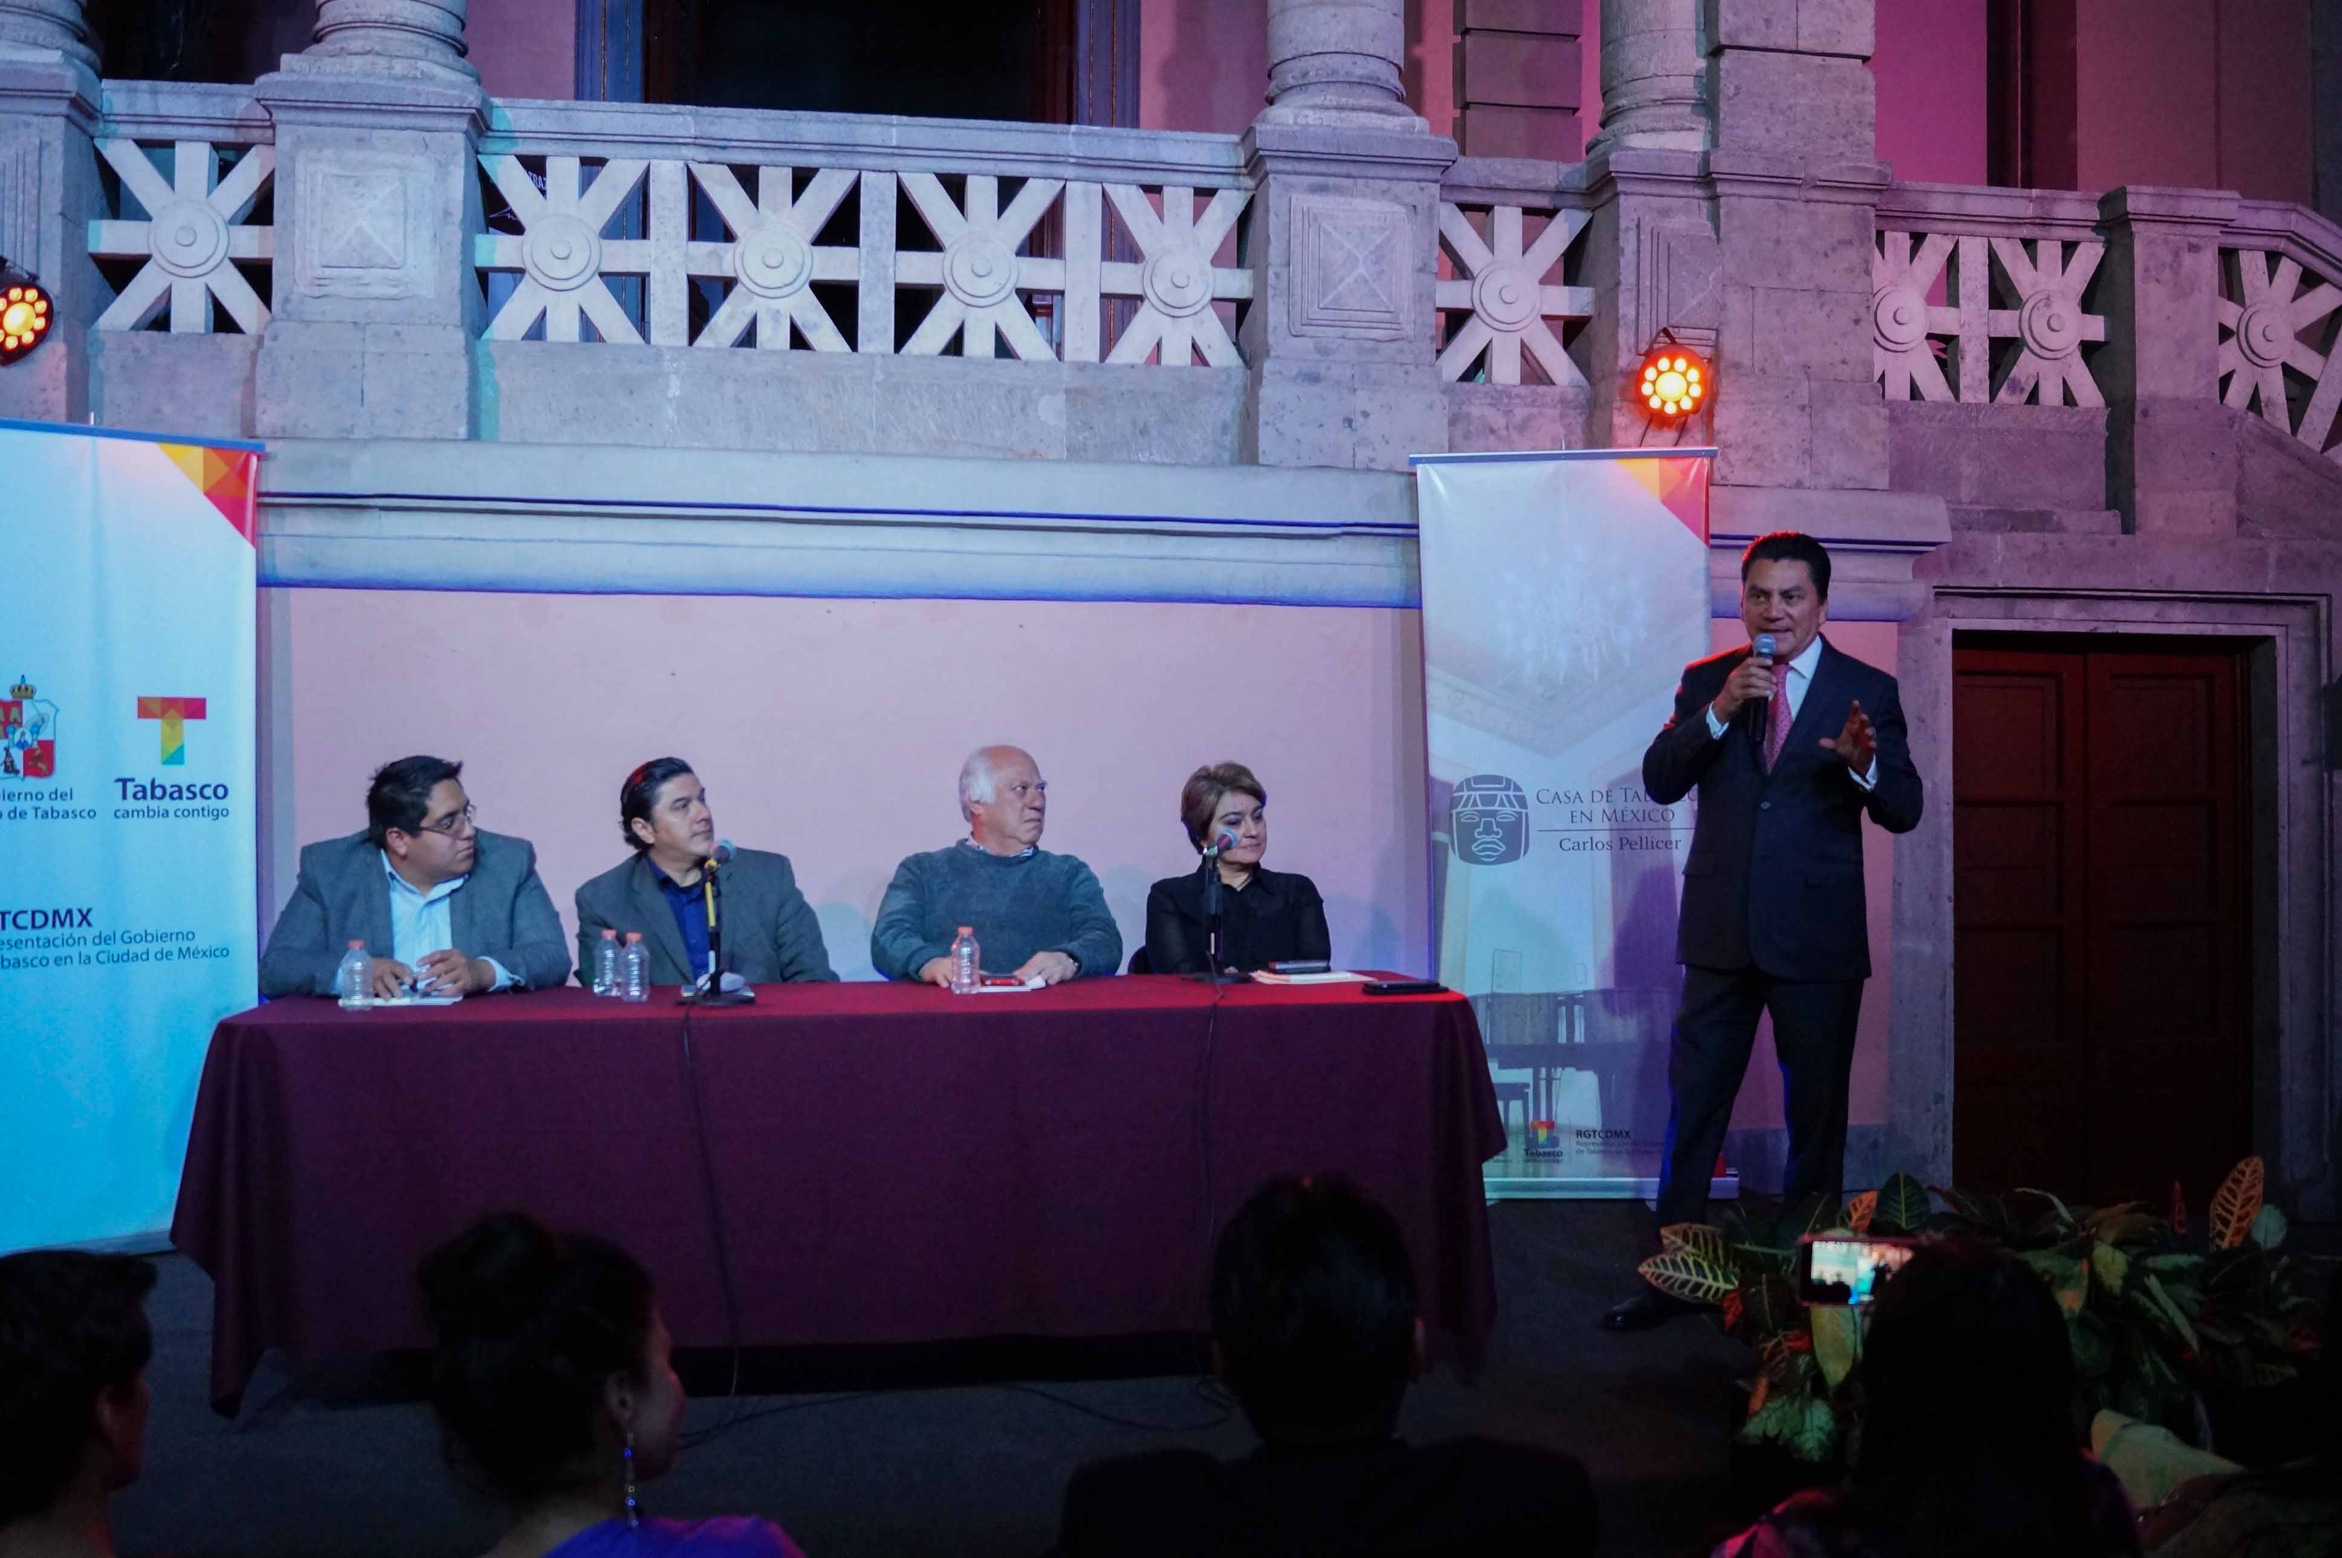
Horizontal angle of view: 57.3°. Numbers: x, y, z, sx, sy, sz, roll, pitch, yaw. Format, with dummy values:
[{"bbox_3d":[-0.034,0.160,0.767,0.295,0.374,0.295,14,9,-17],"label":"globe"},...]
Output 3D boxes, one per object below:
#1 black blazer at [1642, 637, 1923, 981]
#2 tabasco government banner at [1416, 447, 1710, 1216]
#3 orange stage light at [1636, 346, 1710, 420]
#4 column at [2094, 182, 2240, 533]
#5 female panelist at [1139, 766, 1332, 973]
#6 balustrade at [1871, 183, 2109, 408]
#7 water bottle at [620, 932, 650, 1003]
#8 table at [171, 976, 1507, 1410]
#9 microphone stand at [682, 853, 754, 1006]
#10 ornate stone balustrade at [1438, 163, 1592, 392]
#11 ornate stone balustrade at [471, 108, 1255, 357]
[{"bbox_3d":[1.321,0.065,4.629,0.580,0.727,0.420,0,-2,16],"label":"black blazer"},{"bbox_3d":[1.130,0.130,6.120,0.882,2.135,0.150,0,-2,4],"label":"tabasco government banner"},{"bbox_3d":[1.466,-1.156,6.263,0.200,0.200,0.180,0,18,10],"label":"orange stage light"},{"bbox_3d":[3.035,-1.257,6.620,0.360,1.030,0.340,0,-2,-8],"label":"column"},{"bbox_3d":[0.158,0.580,4.998,0.460,1.220,0.750,1,-2,-10],"label":"female panelist"},{"bbox_3d":[2.455,-1.476,6.630,0.800,0.660,0.200,0,-2,-8],"label":"balustrade"},{"bbox_3d":[-1.105,0.388,4.420,0.064,0.146,0.064,0,-2,-8],"label":"water bottle"},{"bbox_3d":[-0.625,0.815,4.450,2.480,0.730,0.820,0,-2,-8],"label":"table"},{"bbox_3d":[-0.841,0.274,3.976,0.134,0.269,0.130,0,-2,0],"label":"microphone stand"},{"bbox_3d":[1.008,-1.501,6.454,0.492,0.675,0.220,1,-2,-7],"label":"ornate stone balustrade"},{"bbox_3d":[-0.862,-1.552,6.219,2.206,0.687,0.220,1,-2,-7],"label":"ornate stone balustrade"}]

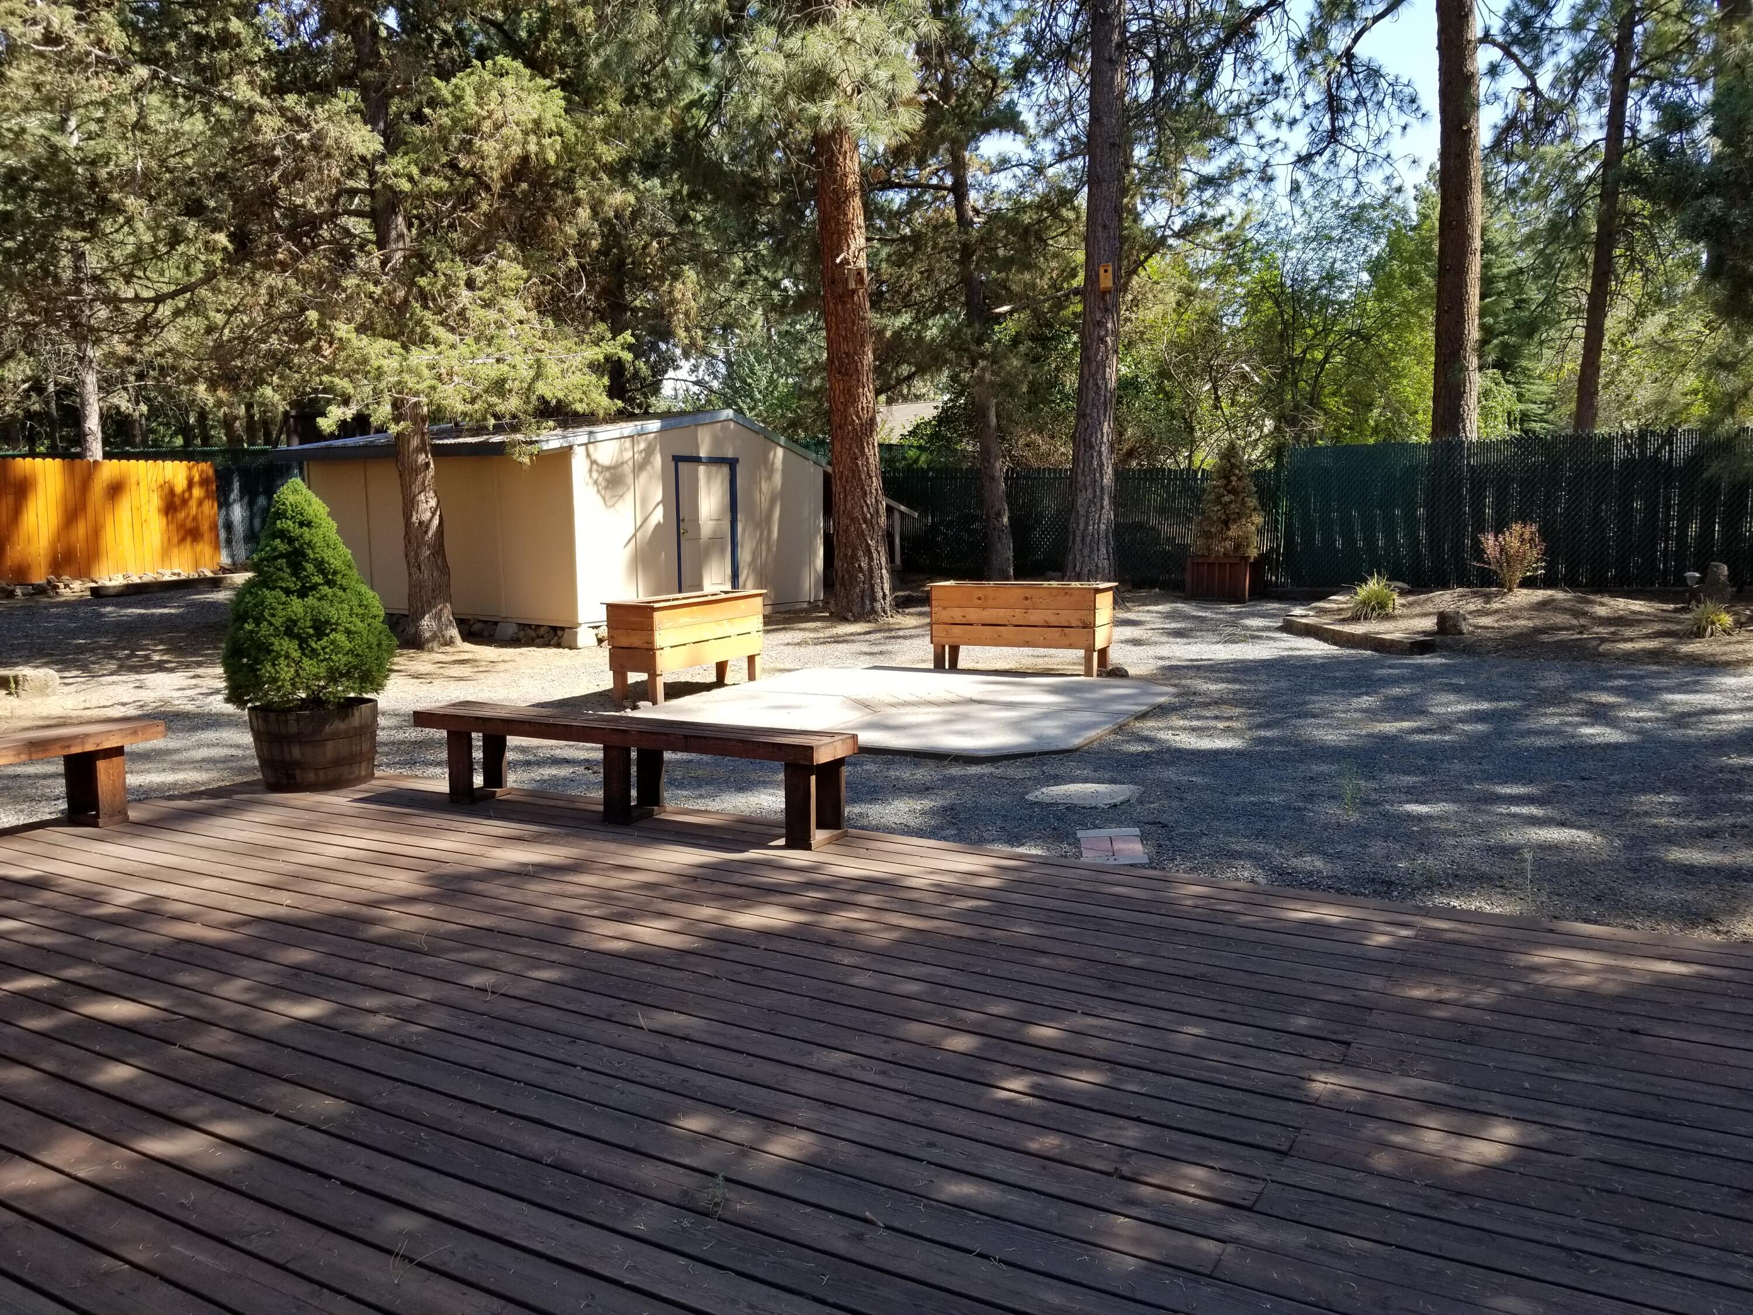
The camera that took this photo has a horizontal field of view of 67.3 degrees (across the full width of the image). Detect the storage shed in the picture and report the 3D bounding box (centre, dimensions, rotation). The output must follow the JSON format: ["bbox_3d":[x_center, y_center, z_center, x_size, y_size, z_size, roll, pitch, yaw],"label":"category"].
[{"bbox_3d":[-4.152,-1.889,17.805,5.150,2.690,5.500,4,8,33],"label":"storage shed"}]

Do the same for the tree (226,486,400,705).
[{"bbox_3d":[-3.063,-0.361,7.130,0.872,1.203,0.872,-3,8,-23],"label":"tree"}]

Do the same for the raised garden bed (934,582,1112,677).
[{"bbox_3d":[1.345,-0.276,12.095,1.610,0.785,0.699,3,8,23],"label":"raised garden bed"}]

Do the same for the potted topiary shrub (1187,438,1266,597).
[{"bbox_3d":[5.205,-2.038,19.495,0.950,2.380,0.950,4,8,33],"label":"potted topiary shrub"}]

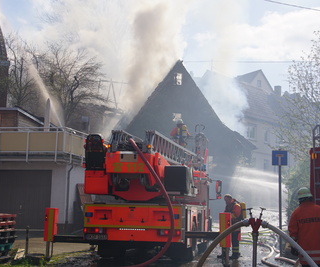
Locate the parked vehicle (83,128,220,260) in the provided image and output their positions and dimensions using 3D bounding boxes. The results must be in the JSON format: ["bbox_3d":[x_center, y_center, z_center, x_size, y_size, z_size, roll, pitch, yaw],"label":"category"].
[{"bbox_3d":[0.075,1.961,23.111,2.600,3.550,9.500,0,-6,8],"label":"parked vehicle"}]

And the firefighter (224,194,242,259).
[{"bbox_3d":[1.960,2.498,20.000,0.580,1.750,0.580,2,-6,-11],"label":"firefighter"}]

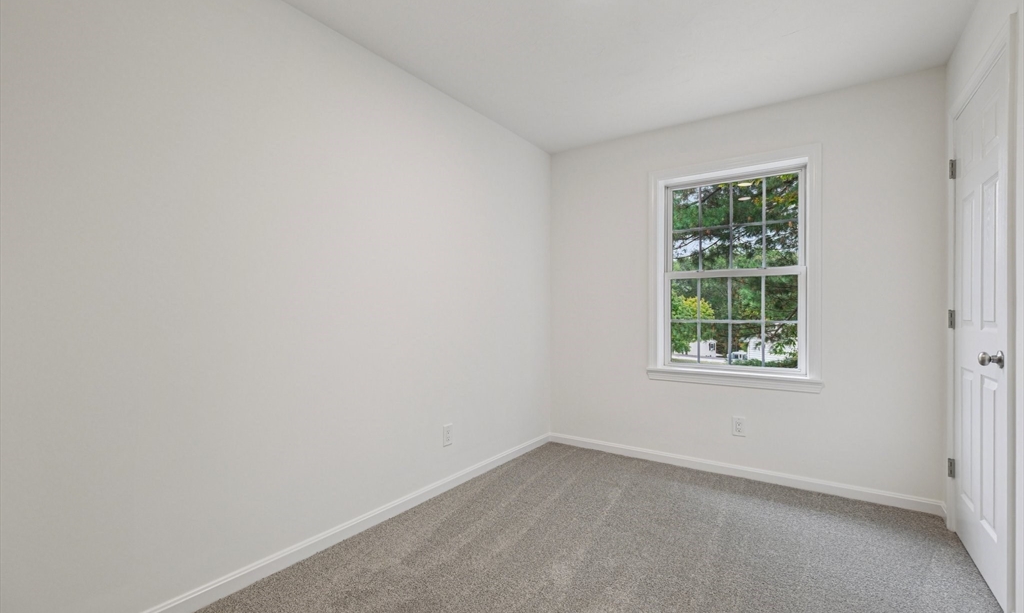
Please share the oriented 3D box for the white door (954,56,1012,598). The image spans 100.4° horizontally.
[{"bbox_3d":[1.989,0.091,1.806,0.050,2.030,0.700,0,0,36],"label":"white door"}]

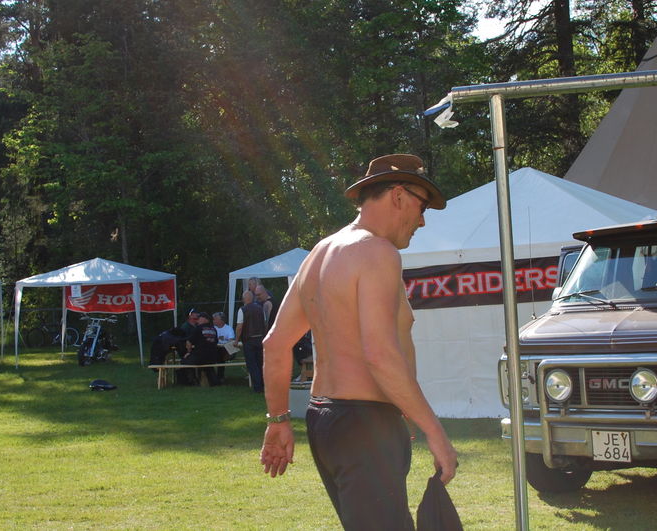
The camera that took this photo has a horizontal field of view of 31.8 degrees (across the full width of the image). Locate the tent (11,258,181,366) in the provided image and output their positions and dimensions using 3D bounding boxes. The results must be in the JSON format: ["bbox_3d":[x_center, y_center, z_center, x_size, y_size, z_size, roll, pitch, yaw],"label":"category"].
[{"bbox_3d":[-5.566,1.091,28.026,3.000,2.550,3.000,-2,-1,8],"label":"tent"}]

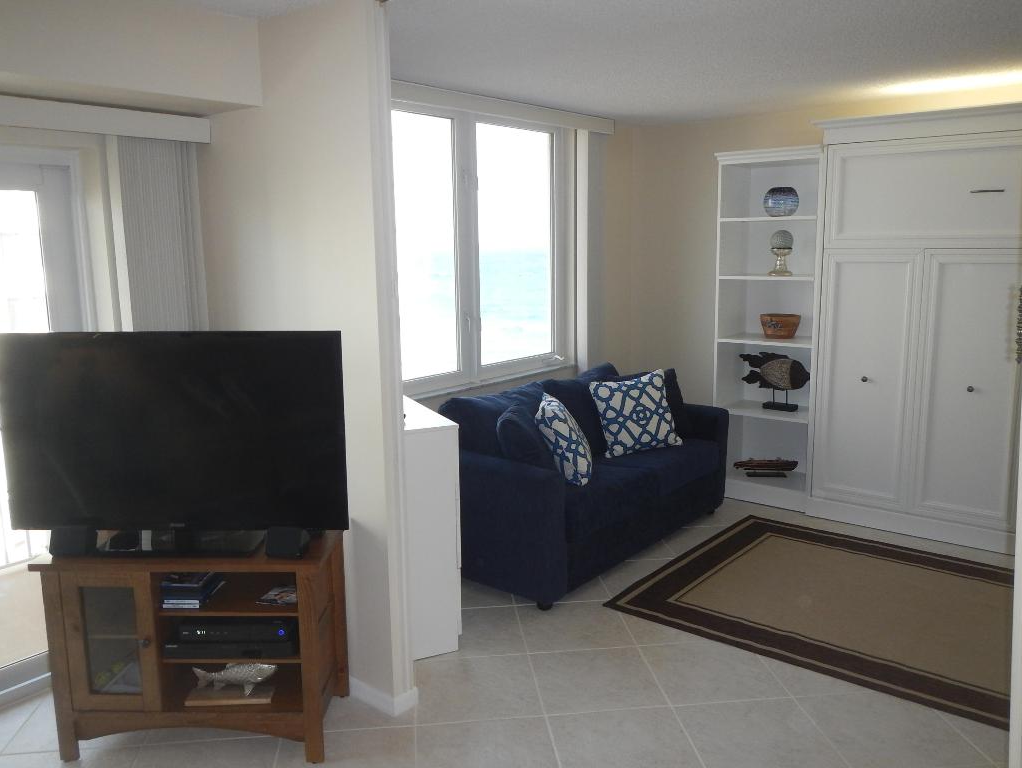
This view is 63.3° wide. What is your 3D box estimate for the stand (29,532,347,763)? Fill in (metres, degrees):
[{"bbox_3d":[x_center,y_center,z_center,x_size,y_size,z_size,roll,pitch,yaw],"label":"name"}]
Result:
[{"bbox_3d":[-1.046,0.865,2.878,0.940,0.685,0.460,-1,10,1],"label":"stand"}]

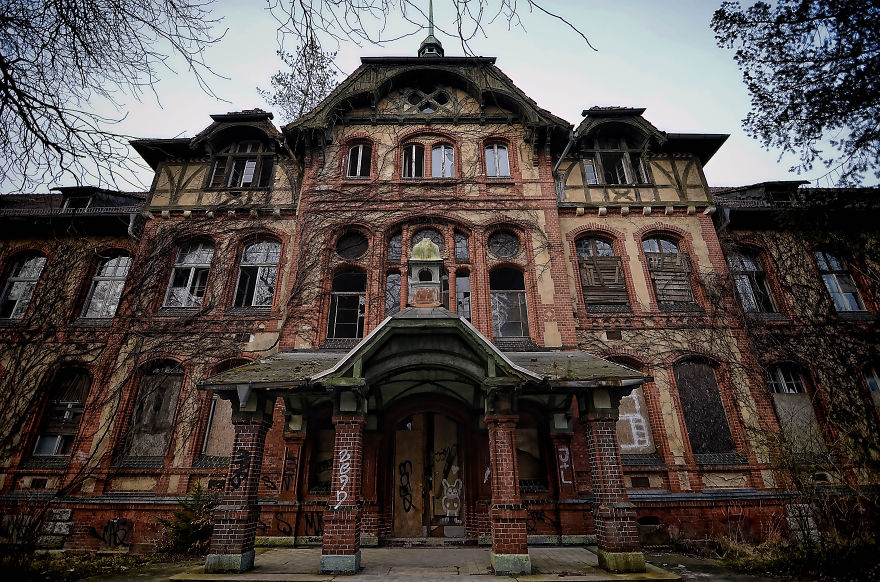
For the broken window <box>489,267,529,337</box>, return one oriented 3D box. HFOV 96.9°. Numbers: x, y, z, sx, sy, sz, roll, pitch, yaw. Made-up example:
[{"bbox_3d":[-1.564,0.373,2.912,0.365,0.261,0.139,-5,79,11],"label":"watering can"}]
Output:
[{"bbox_3d":[2.067,0.294,11.871,1.090,2.260,0.220,0,-22,0],"label":"broken window"}]

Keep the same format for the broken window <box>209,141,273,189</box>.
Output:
[{"bbox_3d":[-7.267,-4.667,14.359,2.100,2.120,0.250,0,-22,0],"label":"broken window"}]

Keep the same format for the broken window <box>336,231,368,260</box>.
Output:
[{"bbox_3d":[-2.824,-1.504,12.551,1.020,1.020,0.220,0,-22,0],"label":"broken window"}]

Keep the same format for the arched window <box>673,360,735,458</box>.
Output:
[{"bbox_3d":[7.624,3.343,11.400,1.320,2.560,0.220,0,-22,0],"label":"arched window"}]

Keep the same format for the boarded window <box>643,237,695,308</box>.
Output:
[{"bbox_3d":[7.698,-0.748,13.122,1.239,2.499,0.250,0,-23,0],"label":"boarded window"}]

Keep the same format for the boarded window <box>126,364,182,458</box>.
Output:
[{"bbox_3d":[-8.256,3.419,11.340,1.330,2.560,0.220,0,-22,0],"label":"boarded window"}]

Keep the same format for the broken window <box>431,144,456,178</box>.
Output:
[{"bbox_3d":[0.110,-4.641,13.907,0.790,1.450,0.200,0,-22,0],"label":"broken window"}]

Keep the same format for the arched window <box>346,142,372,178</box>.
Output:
[{"bbox_3d":[-2.900,-4.767,14.205,0.836,1.655,0.250,0,-23,0],"label":"arched window"}]

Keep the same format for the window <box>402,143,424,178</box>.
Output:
[{"bbox_3d":[-0.950,-4.723,14.188,0.774,1.559,0.250,0,-23,0],"label":"window"}]

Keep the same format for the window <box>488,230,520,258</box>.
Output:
[{"bbox_3d":[2.076,-1.500,12.558,1.020,1.020,0.220,0,-22,0],"label":"window"}]

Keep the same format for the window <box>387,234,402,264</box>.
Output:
[{"bbox_3d":[-1.444,-1.380,12.557,0.460,1.200,0.200,0,-22,0],"label":"window"}]

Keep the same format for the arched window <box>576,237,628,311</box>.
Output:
[{"bbox_3d":[5.278,-0.662,12.986,1.340,2.440,0.220,0,-22,0],"label":"arched window"}]

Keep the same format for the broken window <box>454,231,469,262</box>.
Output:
[{"bbox_3d":[0.725,-1.469,12.930,0.462,1.283,0.250,0,-23,0],"label":"broken window"}]

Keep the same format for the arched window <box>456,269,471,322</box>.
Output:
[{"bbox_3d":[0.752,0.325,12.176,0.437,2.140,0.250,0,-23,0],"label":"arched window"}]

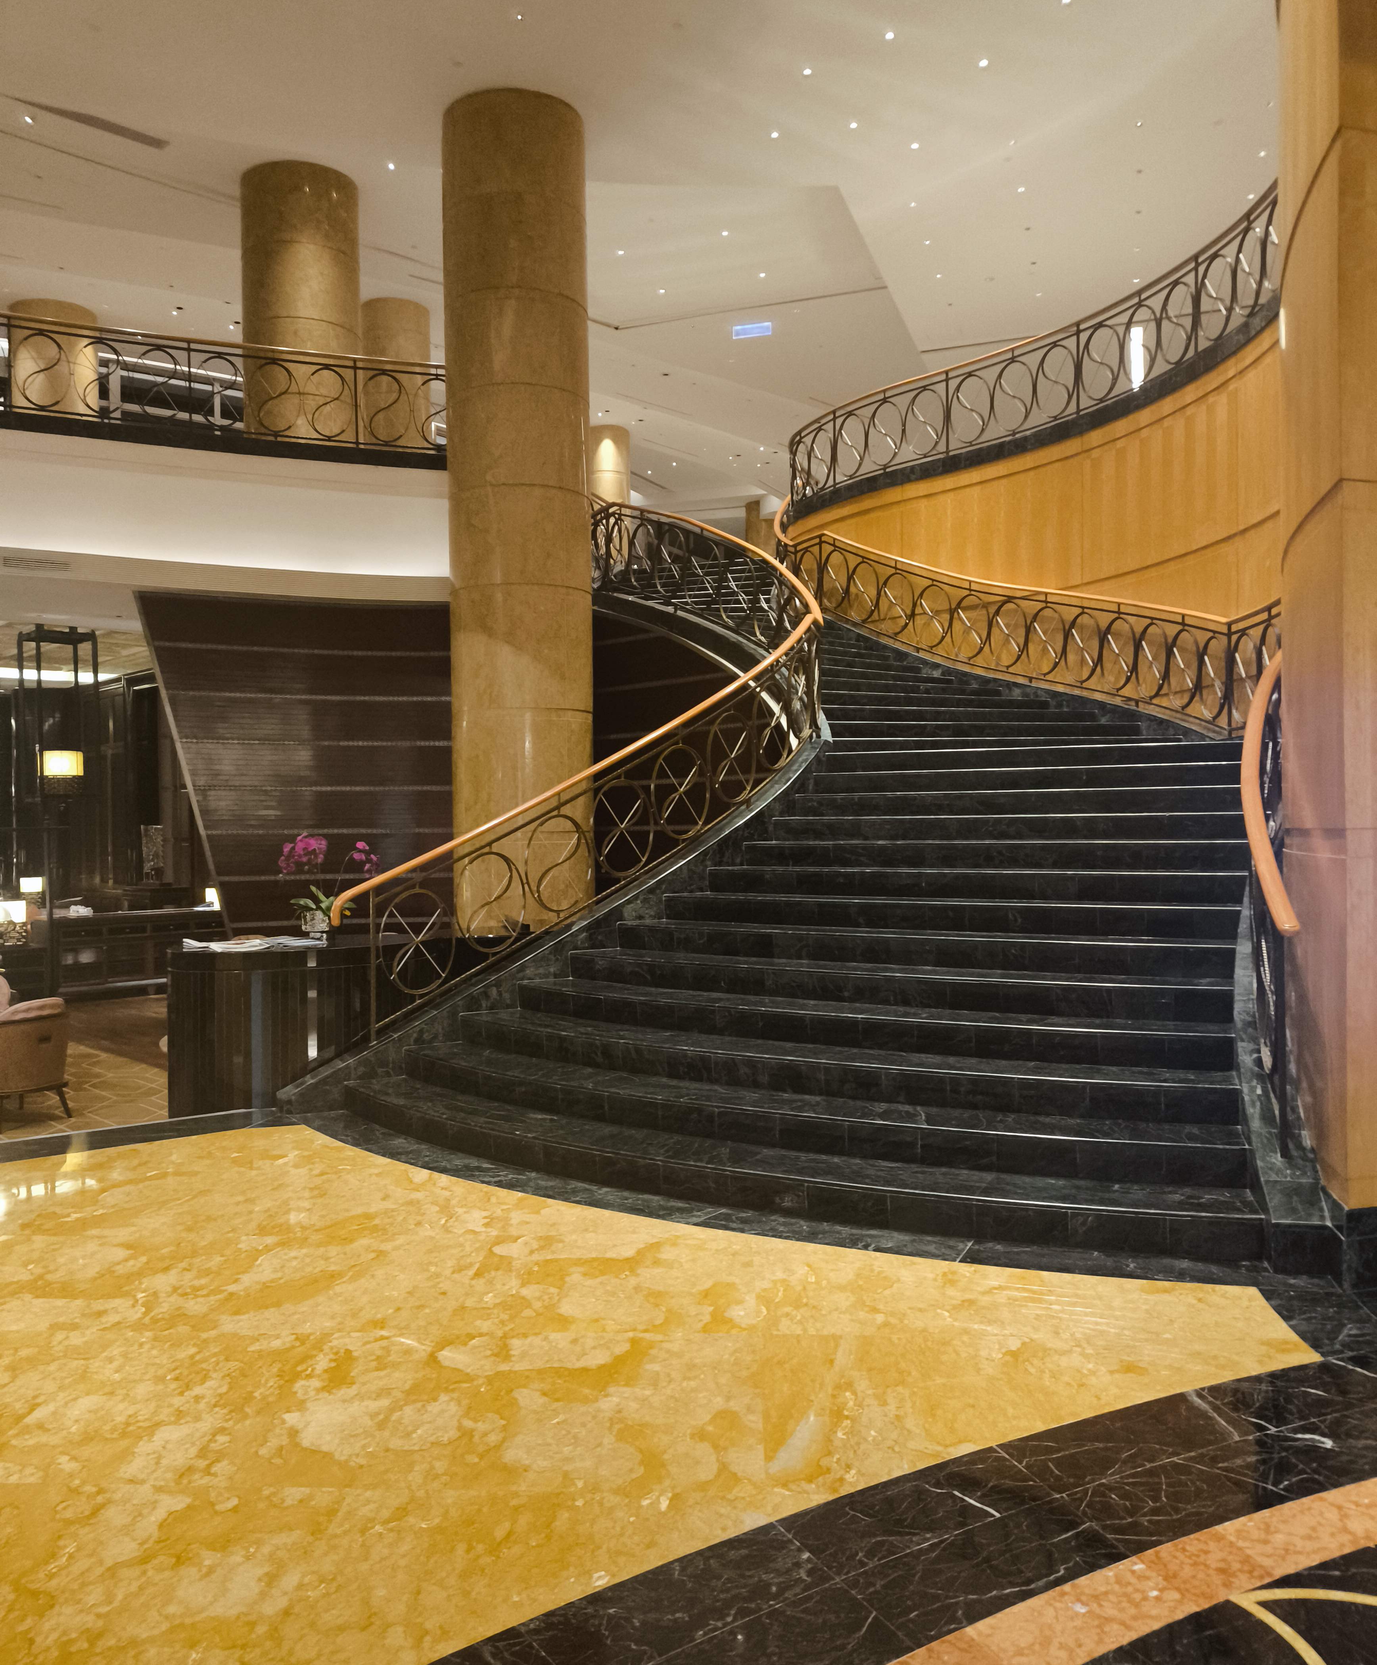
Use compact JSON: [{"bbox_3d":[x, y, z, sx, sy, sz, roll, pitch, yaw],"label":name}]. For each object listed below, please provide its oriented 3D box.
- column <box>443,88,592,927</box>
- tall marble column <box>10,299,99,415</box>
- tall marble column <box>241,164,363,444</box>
[{"bbox_3d":[-1.708,-2.810,13.450,1.410,8.820,1.410,-1,0,0],"label":"column"},{"bbox_3d":[-10.600,-6.550,22.200,1.330,4.200,1.330,-1,0,0],"label":"tall marble column"},{"bbox_3d":[-4.827,-6.310,16.550,1.410,3.560,1.410,-1,0,0],"label":"tall marble column"}]

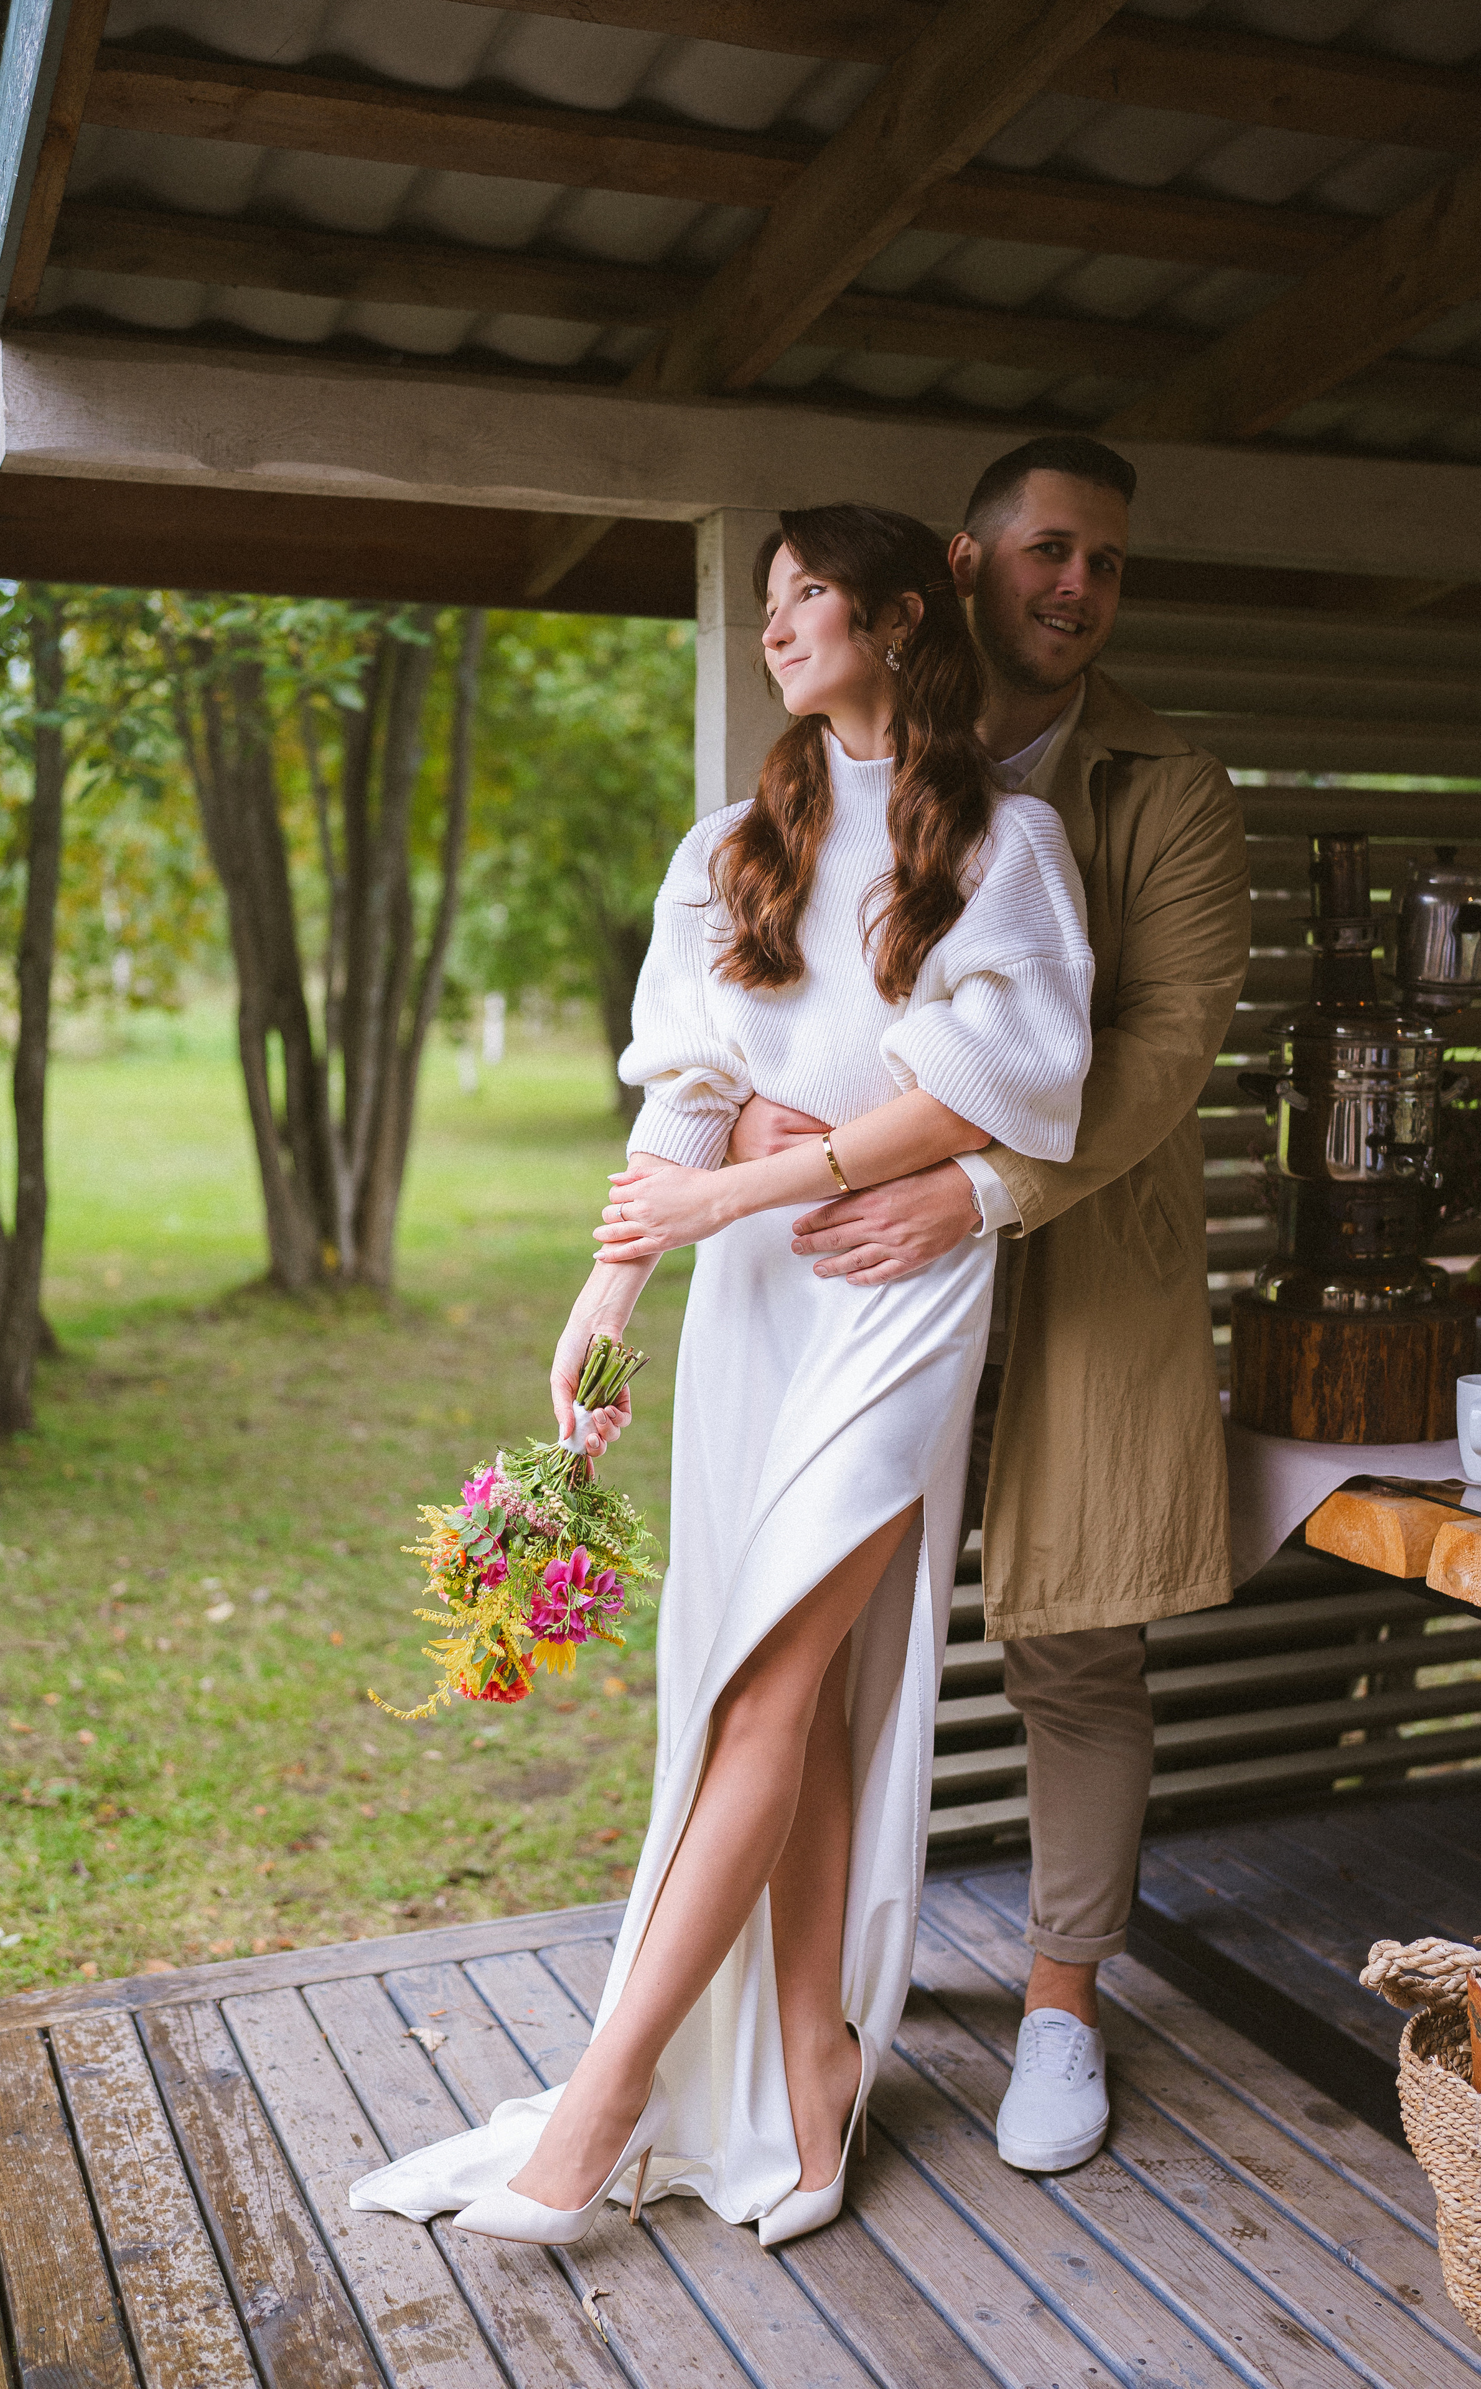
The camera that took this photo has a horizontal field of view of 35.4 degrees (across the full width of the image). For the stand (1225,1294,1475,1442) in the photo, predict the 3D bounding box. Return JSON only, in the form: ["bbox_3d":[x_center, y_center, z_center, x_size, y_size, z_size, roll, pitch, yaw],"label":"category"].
[{"bbox_3d":[0.707,0.194,2.666,0.277,0.134,0.277,0,5,0],"label":"stand"}]

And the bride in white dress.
[{"bbox_3d":[-0.003,0.179,2.341,0.720,1.720,0.460,2,5,22],"label":"bride in white dress"}]

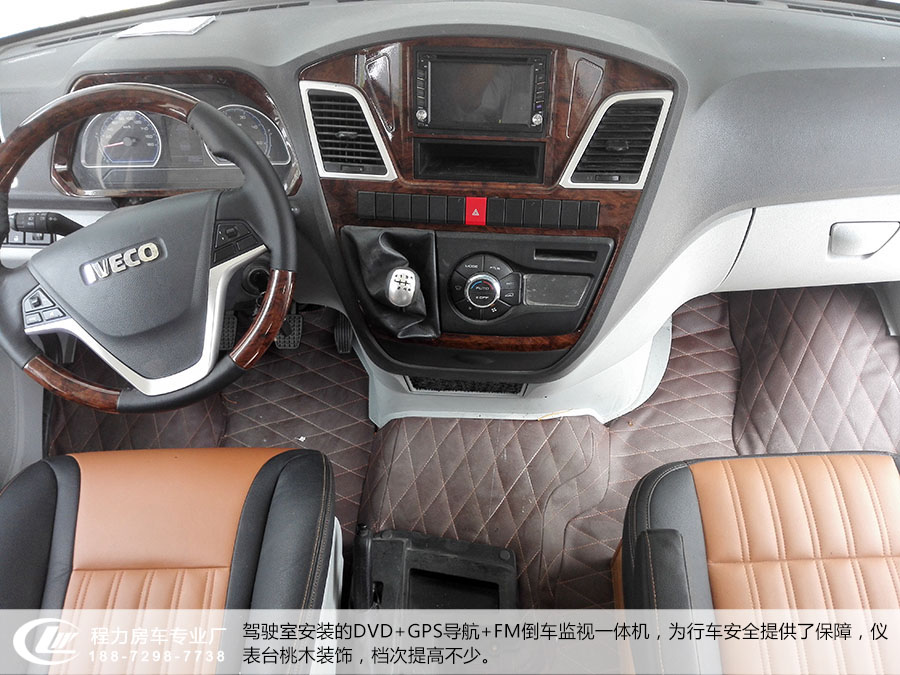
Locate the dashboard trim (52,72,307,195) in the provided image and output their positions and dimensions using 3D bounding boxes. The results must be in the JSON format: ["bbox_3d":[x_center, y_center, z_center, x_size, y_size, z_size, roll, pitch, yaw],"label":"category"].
[{"bbox_3d":[-0.413,-0.311,1.111,0.388,0.180,0.090,1,18,6],"label":"dashboard trim"}]

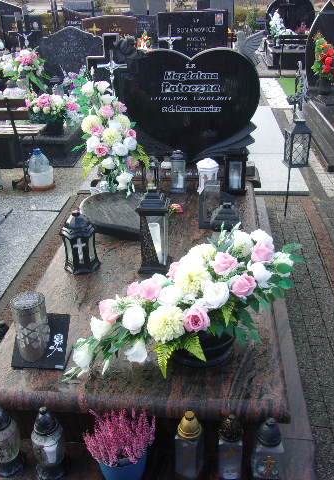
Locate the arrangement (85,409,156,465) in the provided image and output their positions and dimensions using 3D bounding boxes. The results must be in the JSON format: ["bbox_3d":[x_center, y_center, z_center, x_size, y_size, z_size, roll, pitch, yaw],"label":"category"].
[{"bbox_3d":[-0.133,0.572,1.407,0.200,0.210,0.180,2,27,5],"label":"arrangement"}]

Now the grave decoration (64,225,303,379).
[{"bbox_3d":[0.098,0.219,1.819,0.880,0.350,0.360,-15,30,-25],"label":"grave decoration"}]

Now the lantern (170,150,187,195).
[{"bbox_3d":[0.070,-0.406,2.933,0.110,0.255,0.110,2,27,5],"label":"lantern"}]

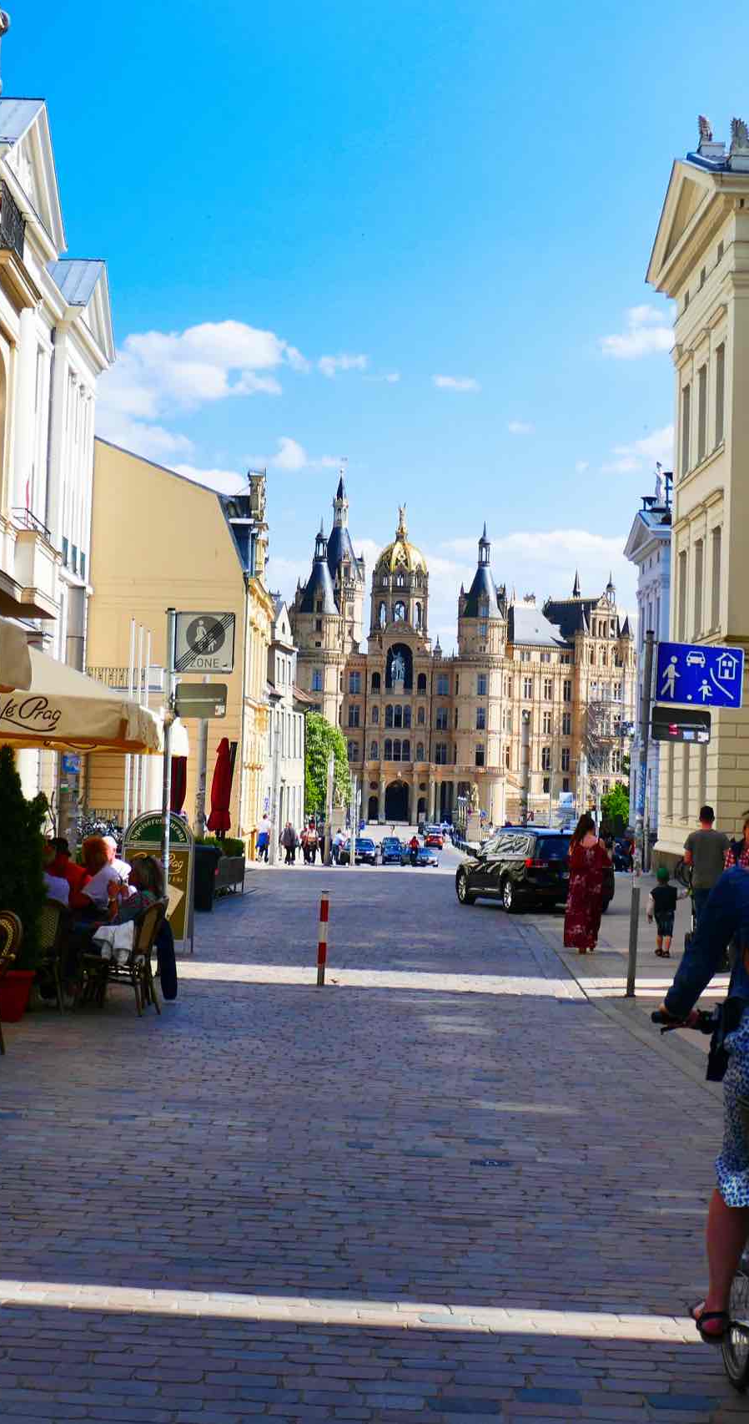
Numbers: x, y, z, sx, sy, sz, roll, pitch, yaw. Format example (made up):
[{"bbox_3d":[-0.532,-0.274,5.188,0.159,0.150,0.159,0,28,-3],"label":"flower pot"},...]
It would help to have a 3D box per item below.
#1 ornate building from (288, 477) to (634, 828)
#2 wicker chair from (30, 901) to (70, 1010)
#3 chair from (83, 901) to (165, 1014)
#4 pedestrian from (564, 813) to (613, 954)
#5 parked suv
[{"bbox_3d":[12.386,-11.551,400.923,82.000,64.000,70.000,2,-3,0],"label":"ornate building"},{"bbox_3d":[-2.543,1.867,16.980,0.470,0.870,0.550,1,-3,12],"label":"wicker chair"},{"bbox_3d":[-1.933,1.885,16.930,0.560,0.870,0.470,0,-3,30],"label":"chair"},{"bbox_3d":[2.554,2.049,26.239,0.560,1.680,0.420,2,-3,-2],"label":"pedestrian"},{"bbox_3d":[3.100,3.100,43.210,1.850,1.680,4.600,3,-3,-17],"label":"parked suv"}]

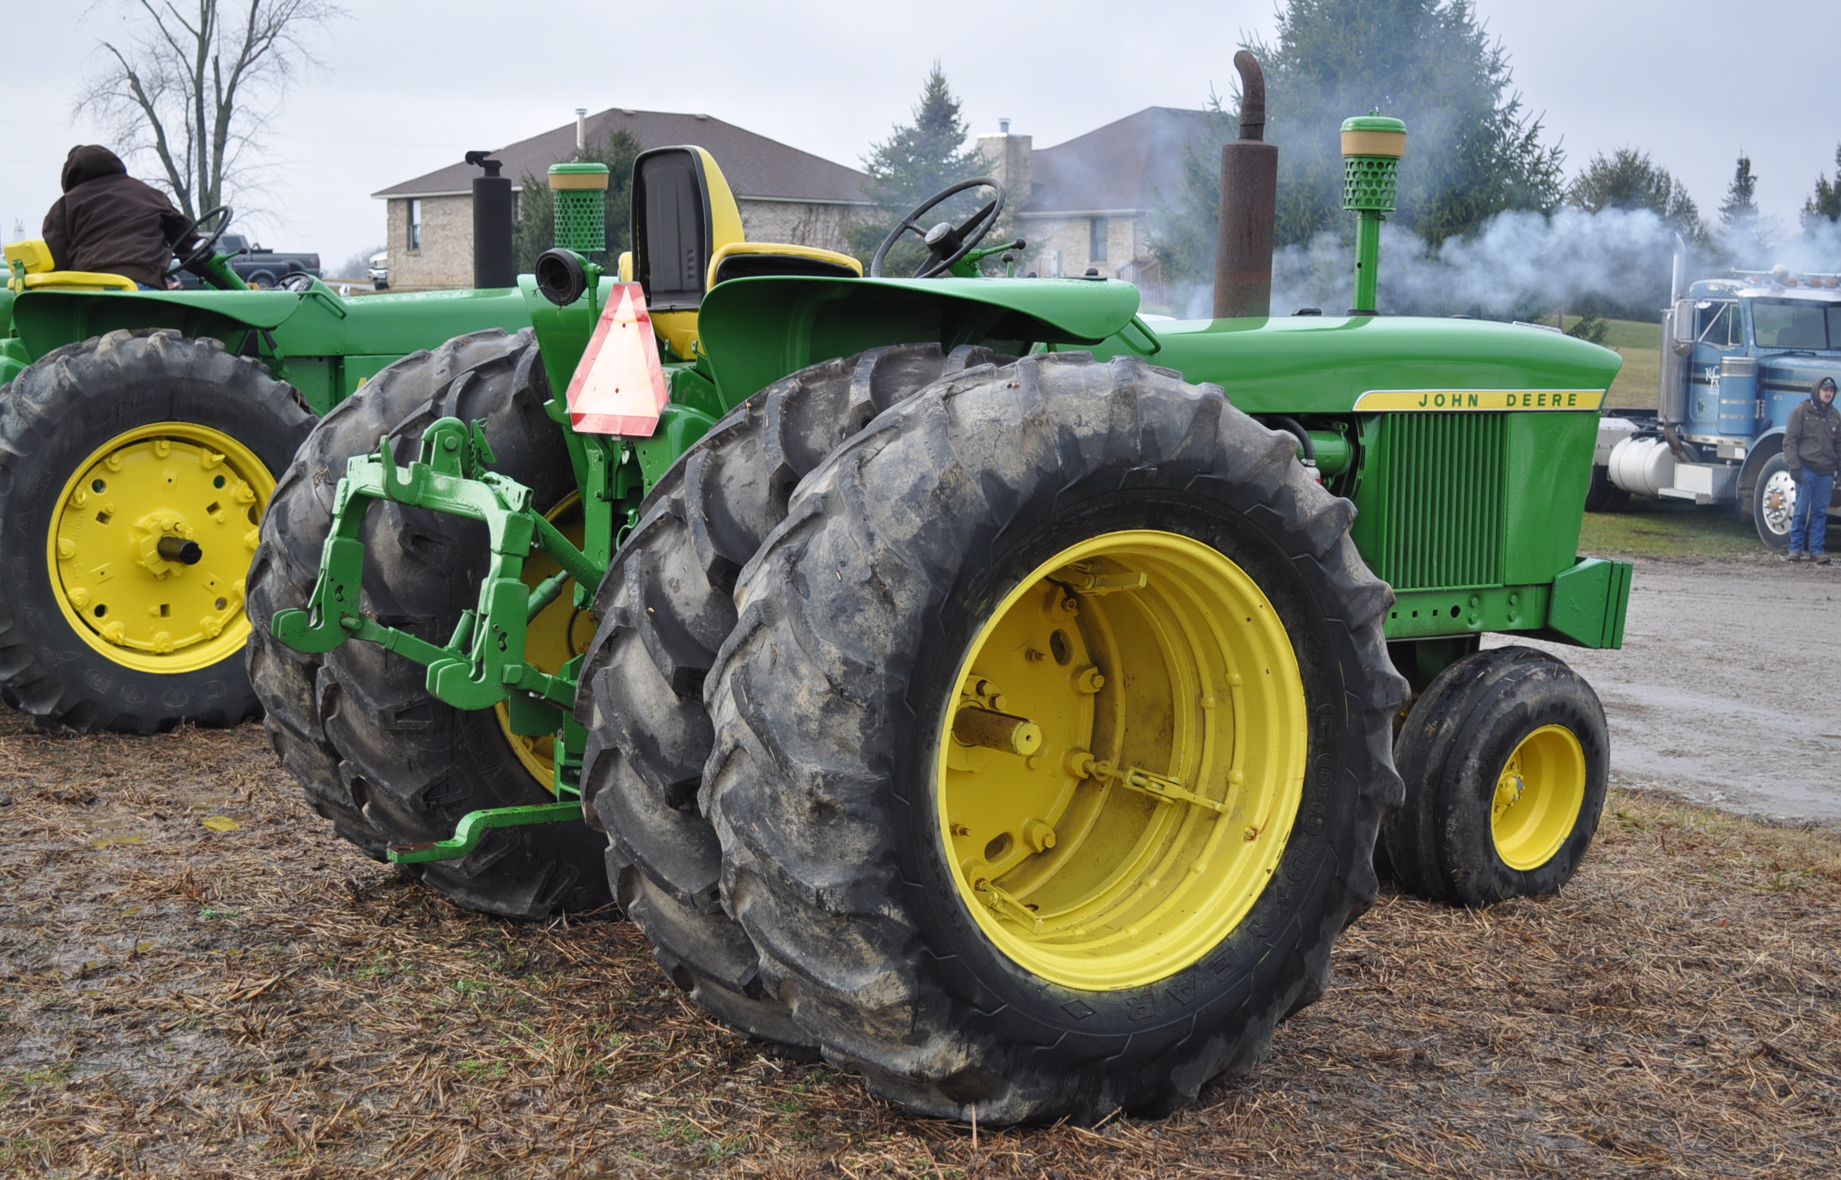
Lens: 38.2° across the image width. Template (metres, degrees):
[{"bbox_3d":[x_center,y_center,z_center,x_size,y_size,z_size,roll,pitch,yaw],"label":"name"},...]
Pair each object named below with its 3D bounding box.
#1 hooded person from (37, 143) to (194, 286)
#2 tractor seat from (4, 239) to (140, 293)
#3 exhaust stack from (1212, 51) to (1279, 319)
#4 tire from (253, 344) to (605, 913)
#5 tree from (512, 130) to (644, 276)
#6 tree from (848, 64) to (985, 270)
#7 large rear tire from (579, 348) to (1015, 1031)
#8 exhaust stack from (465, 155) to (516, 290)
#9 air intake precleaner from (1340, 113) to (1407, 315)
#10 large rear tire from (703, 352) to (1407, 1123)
[{"bbox_3d":[-3.095,-1.105,10.387,0.780,1.240,0.580,-3,7,-35],"label":"hooded person"},{"bbox_3d":[-3.315,-1.132,10.227,0.530,0.460,0.550,-3,7,-35],"label":"tractor seat"},{"bbox_3d":[0.885,-1.085,7.150,0.165,0.710,0.155,-1,6,-17],"label":"exhaust stack"},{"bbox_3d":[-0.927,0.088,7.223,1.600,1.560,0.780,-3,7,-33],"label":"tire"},{"bbox_3d":[-7.900,-9.100,64.000,3.800,4.000,3.800,1,6,0],"label":"tree"},{"bbox_3d":[0.500,-11.700,75.000,4.800,6.400,4.800,1,6,0],"label":"tree"},{"bbox_3d":[0.017,0.250,5.806,1.600,1.560,0.460,-3,7,-33],"label":"large rear tire"},{"bbox_3d":[-1.855,-1.562,11.214,0.220,0.580,0.170,-3,7,-35],"label":"exhaust stack"},{"bbox_3d":[1.245,-1.045,7.395,0.185,0.550,0.185,1,6,0],"label":"air intake precleaner"},{"bbox_3d":[0.304,0.299,5.375,1.600,1.560,0.460,-3,7,-33],"label":"large rear tire"}]

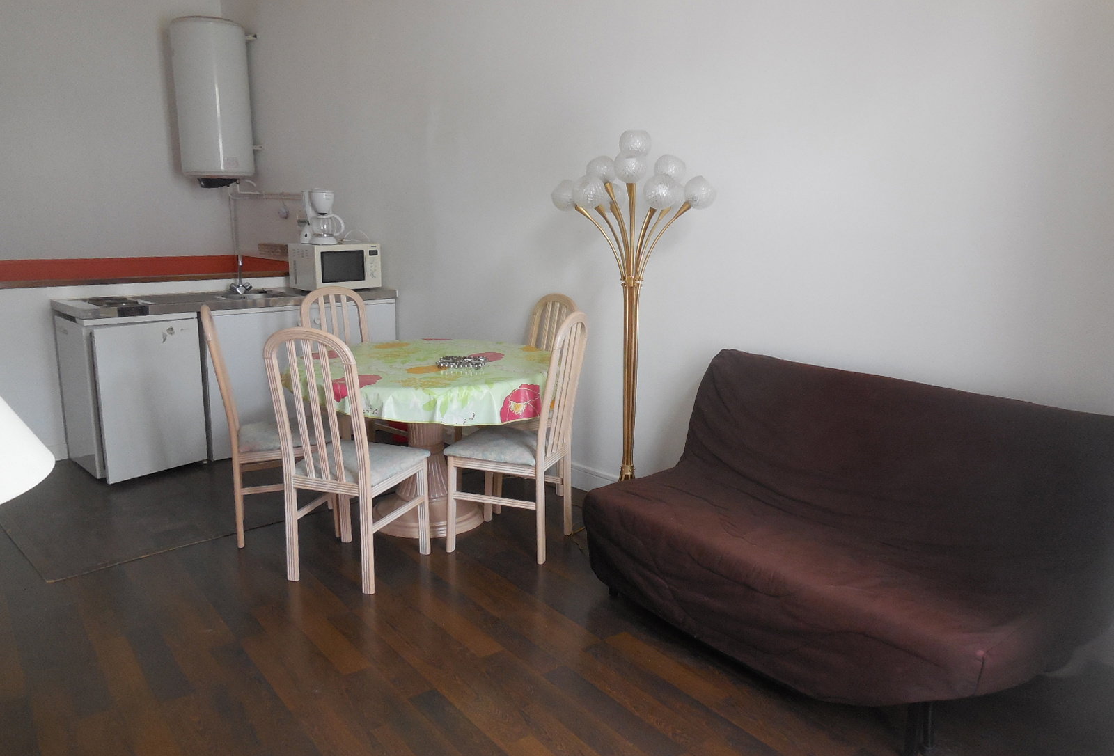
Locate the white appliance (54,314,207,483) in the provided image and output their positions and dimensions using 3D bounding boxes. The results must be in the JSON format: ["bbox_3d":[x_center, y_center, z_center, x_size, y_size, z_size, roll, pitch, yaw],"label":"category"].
[{"bbox_3d":[-2.342,0.073,4.436,0.580,0.840,0.540,11,16,43],"label":"white appliance"}]

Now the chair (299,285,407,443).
[{"bbox_3d":[-1.043,0.042,4.206,0.430,1.000,0.530,-9,14,-38],"label":"chair"}]

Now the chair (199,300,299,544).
[{"bbox_3d":[-1.238,0.178,3.522,0.530,1.000,0.430,-4,12,-19],"label":"chair"}]

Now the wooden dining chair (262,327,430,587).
[{"bbox_3d":[-0.798,0.263,3.107,0.430,1.000,0.530,4,12,17],"label":"wooden dining chair"}]

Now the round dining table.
[{"bbox_3d":[-0.591,0.283,3.666,1.180,0.742,1.180,0,11,0],"label":"round dining table"}]

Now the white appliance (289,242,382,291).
[{"bbox_3d":[-1.450,-0.739,5.288,0.475,0.285,0.385,-10,15,-42],"label":"white appliance"}]

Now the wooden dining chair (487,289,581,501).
[{"bbox_3d":[-0.205,0.090,3.979,0.530,1.000,0.430,-8,14,-36],"label":"wooden dining chair"}]

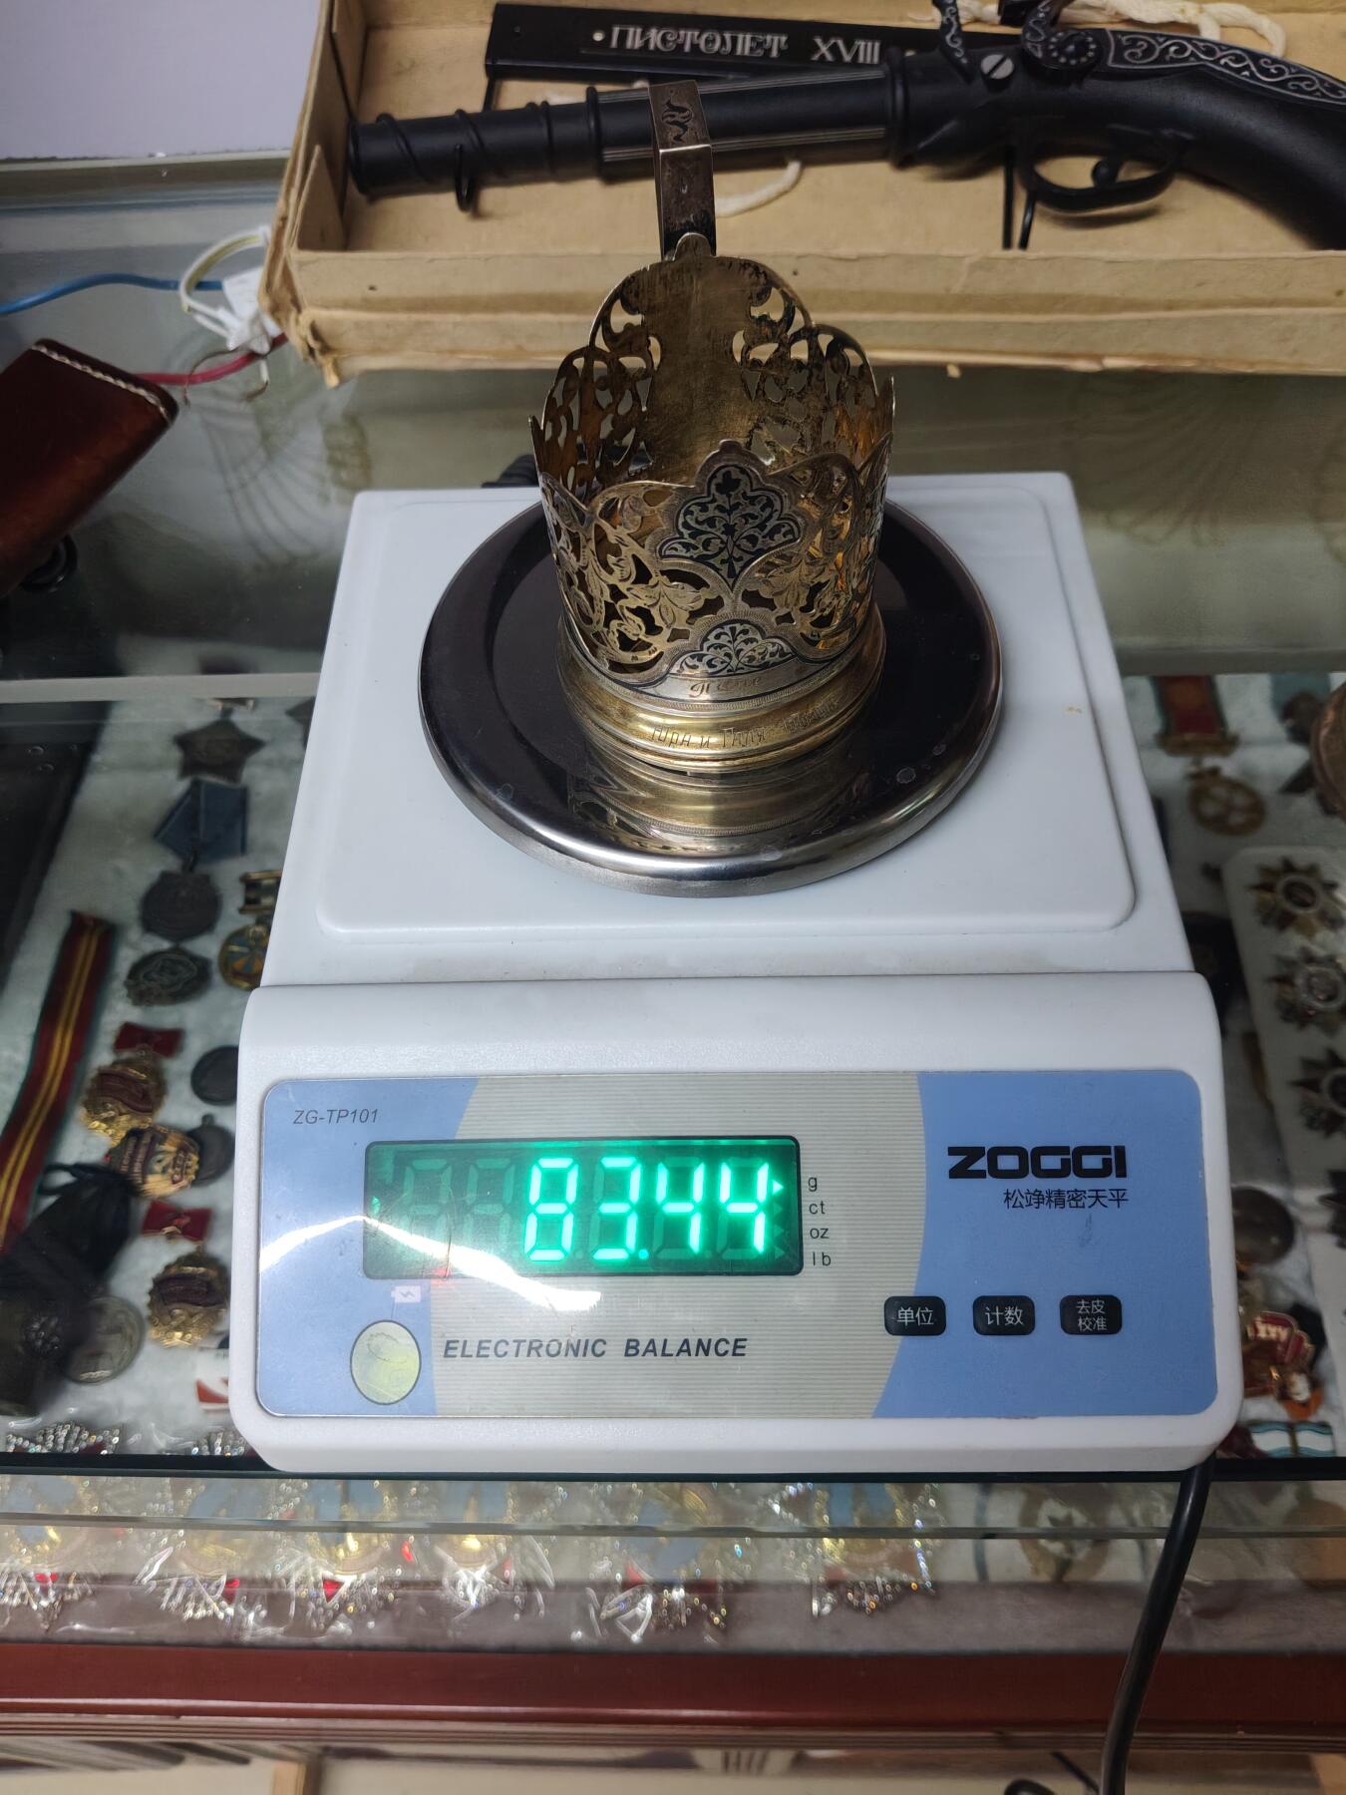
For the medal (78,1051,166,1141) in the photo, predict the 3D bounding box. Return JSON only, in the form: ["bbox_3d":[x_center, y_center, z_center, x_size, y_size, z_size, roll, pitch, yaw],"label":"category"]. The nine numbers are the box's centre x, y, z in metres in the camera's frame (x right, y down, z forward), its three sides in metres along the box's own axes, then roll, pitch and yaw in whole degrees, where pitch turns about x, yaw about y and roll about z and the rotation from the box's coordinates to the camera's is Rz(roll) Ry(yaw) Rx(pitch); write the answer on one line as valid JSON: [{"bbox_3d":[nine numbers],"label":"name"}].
[{"bbox_3d":[-0.245,0.089,0.604,0.035,0.004,0.045,2,56,4],"label":"medal"}]

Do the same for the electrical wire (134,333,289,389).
[{"bbox_3d":[-0.169,-0.196,0.496,0.058,0.005,0.015,-20,57,-10],"label":"electrical wire"}]

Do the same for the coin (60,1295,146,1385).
[{"bbox_3d":[-0.226,0.174,0.532,0.034,0.004,0.035,-3,56,1],"label":"coin"}]

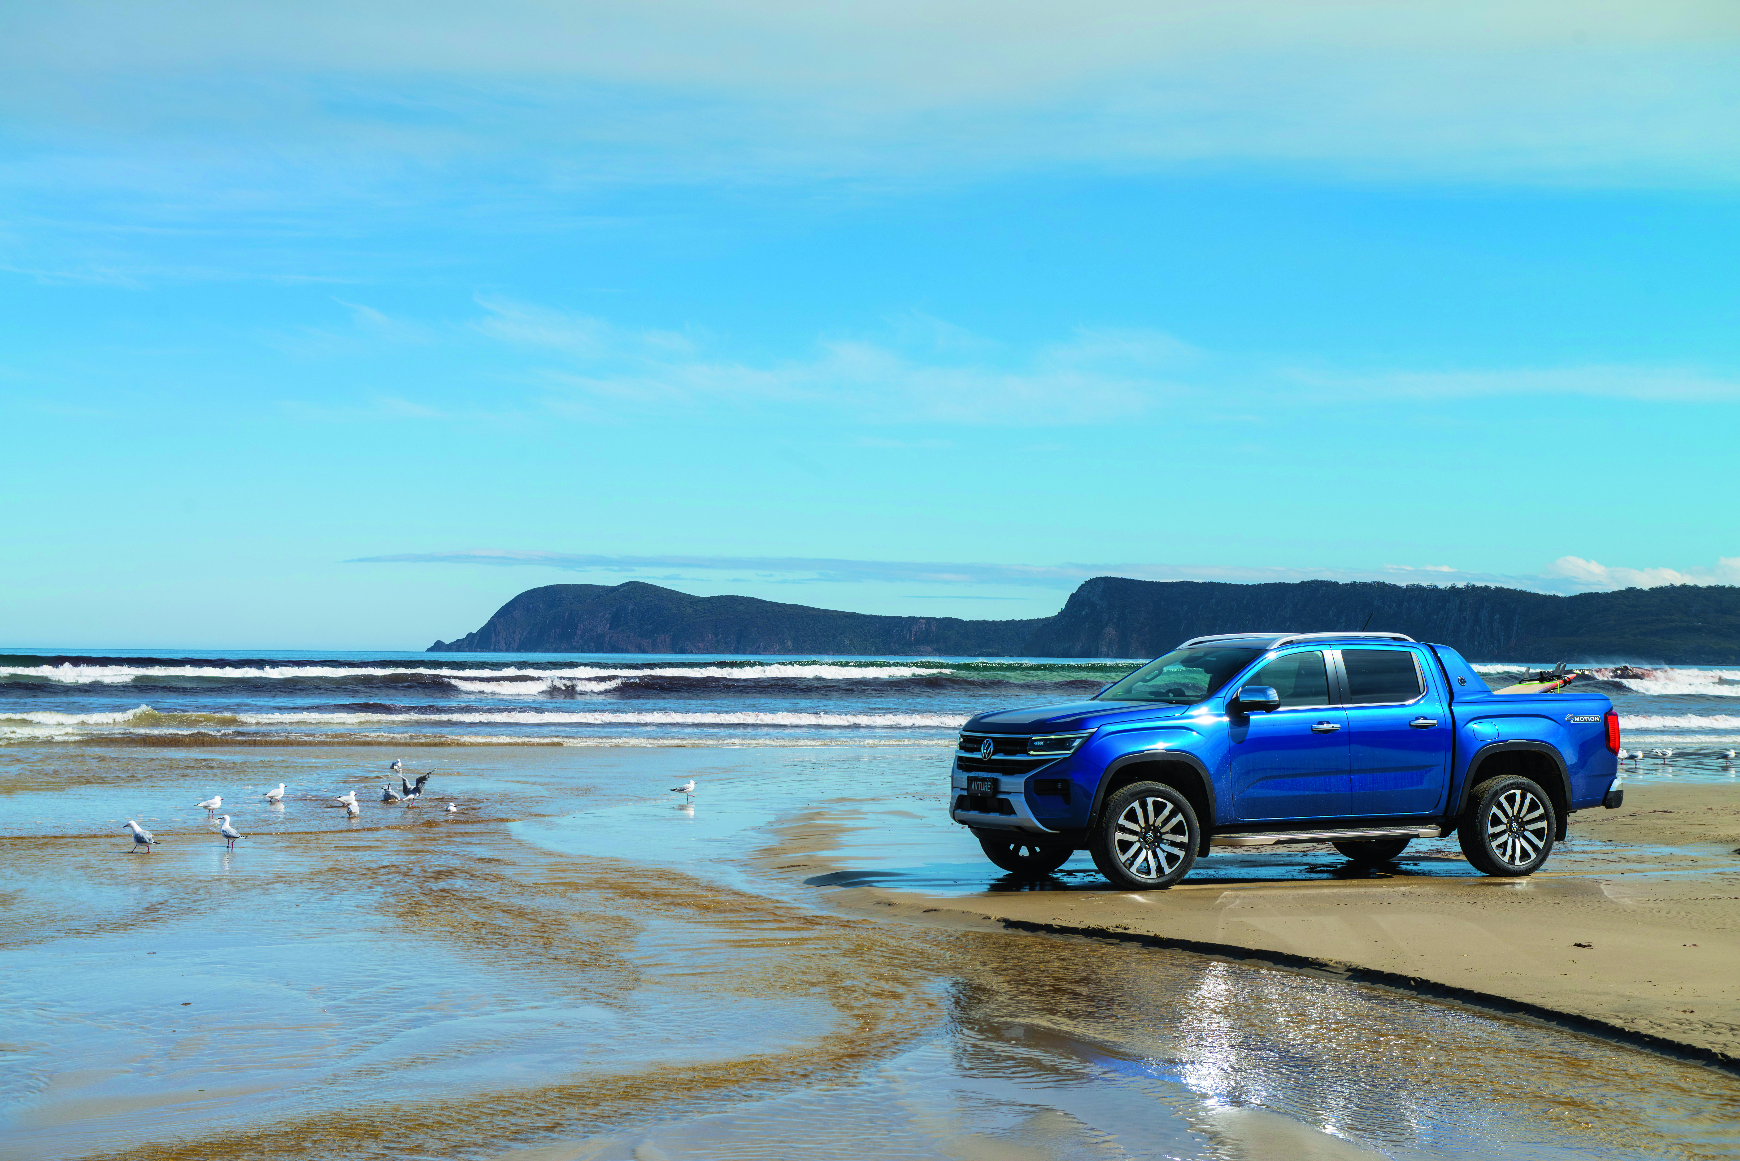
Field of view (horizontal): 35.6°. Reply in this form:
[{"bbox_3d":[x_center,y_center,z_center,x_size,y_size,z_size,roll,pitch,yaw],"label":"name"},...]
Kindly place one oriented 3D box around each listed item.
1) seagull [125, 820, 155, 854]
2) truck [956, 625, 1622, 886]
[{"bbox_3d":[-6.100,2.156,22.700,0.325,0.280,0.125,0,-2,6],"label":"seagull"},{"bbox_3d":[3.240,1.352,21.100,5.350,1.880,2.030,1,-2,-25],"label":"truck"}]

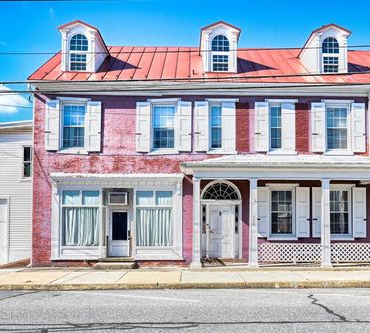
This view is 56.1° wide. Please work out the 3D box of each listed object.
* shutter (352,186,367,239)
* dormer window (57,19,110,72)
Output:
[{"bbox_3d":[6.914,1.820,13.739,0.562,2.002,0.050,0,-1,-2],"label":"shutter"},{"bbox_3d":[-4.301,-4.811,15.131,1.638,2.110,2.300,0,-1,-2],"label":"dormer window"}]

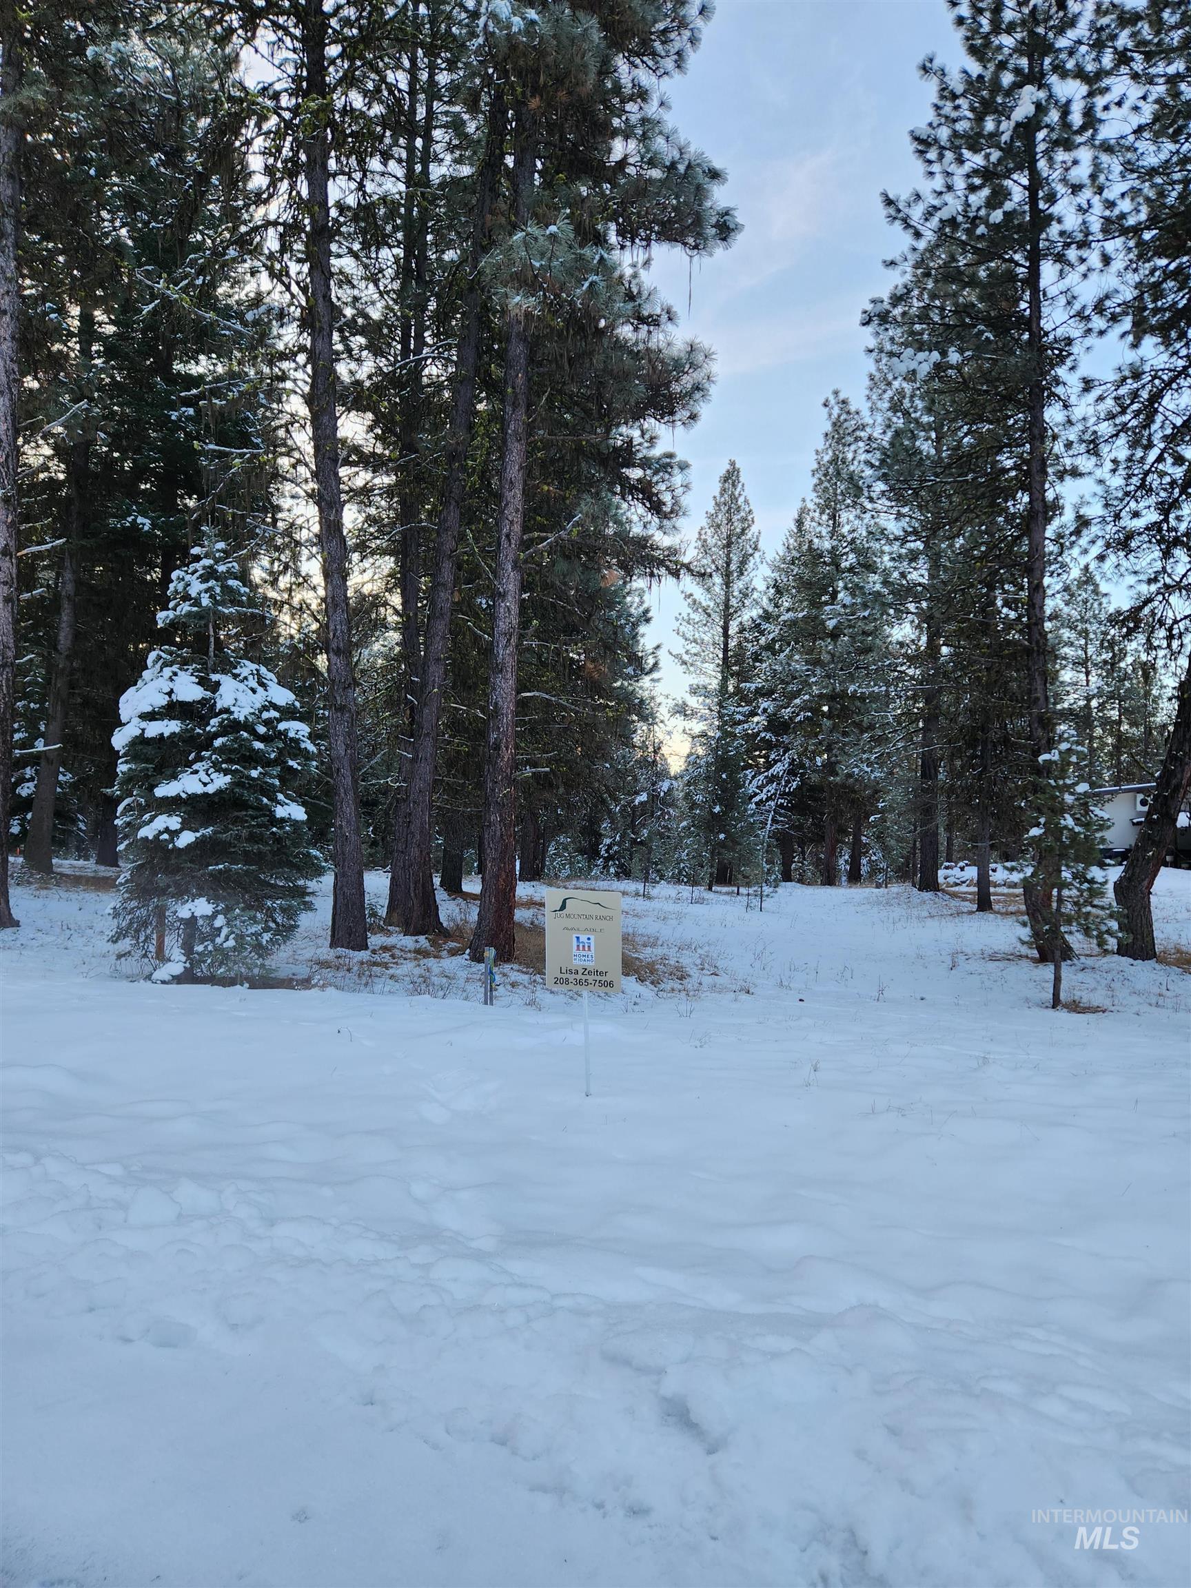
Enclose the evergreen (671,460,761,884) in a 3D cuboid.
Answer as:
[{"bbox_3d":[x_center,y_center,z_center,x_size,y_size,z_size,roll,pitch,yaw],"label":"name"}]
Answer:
[{"bbox_3d":[2.851,-2.789,24.621,2.050,10.046,2.000,0,-1,0],"label":"evergreen"}]

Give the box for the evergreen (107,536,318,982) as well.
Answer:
[{"bbox_3d":[-3.863,-0.359,10.754,2.100,4.506,2.050,0,-1,0],"label":"evergreen"}]

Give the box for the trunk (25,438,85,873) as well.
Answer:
[{"bbox_3d":[-12.351,-3.201,24.120,1.300,9.989,0.650,0,-1,0],"label":"trunk"}]

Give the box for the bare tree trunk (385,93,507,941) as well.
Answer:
[{"bbox_3d":[-2.137,-4.147,15.148,1.600,12.301,0.800,0,-1,0],"label":"bare tree trunk"}]

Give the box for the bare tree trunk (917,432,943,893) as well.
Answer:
[{"bbox_3d":[7.819,-3.098,24.629,0.590,10.779,0.500,0,-1,0],"label":"bare tree trunk"}]

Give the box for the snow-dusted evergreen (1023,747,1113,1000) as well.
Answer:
[{"bbox_3d":[4.190,0.693,9.328,0.770,2.344,0.750,0,-1,0],"label":"snow-dusted evergreen"}]

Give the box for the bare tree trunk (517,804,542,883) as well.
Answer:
[{"bbox_3d":[-1.606,1.208,26.023,0.600,1.957,0.570,0,-1,0],"label":"bare tree trunk"}]

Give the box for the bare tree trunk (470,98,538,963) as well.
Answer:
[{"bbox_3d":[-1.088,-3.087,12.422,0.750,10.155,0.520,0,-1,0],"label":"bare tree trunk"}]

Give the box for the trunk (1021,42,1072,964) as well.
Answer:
[{"bbox_3d":[5.306,-3.485,12.431,0.600,10.950,0.500,0,-1,0],"label":"trunk"}]

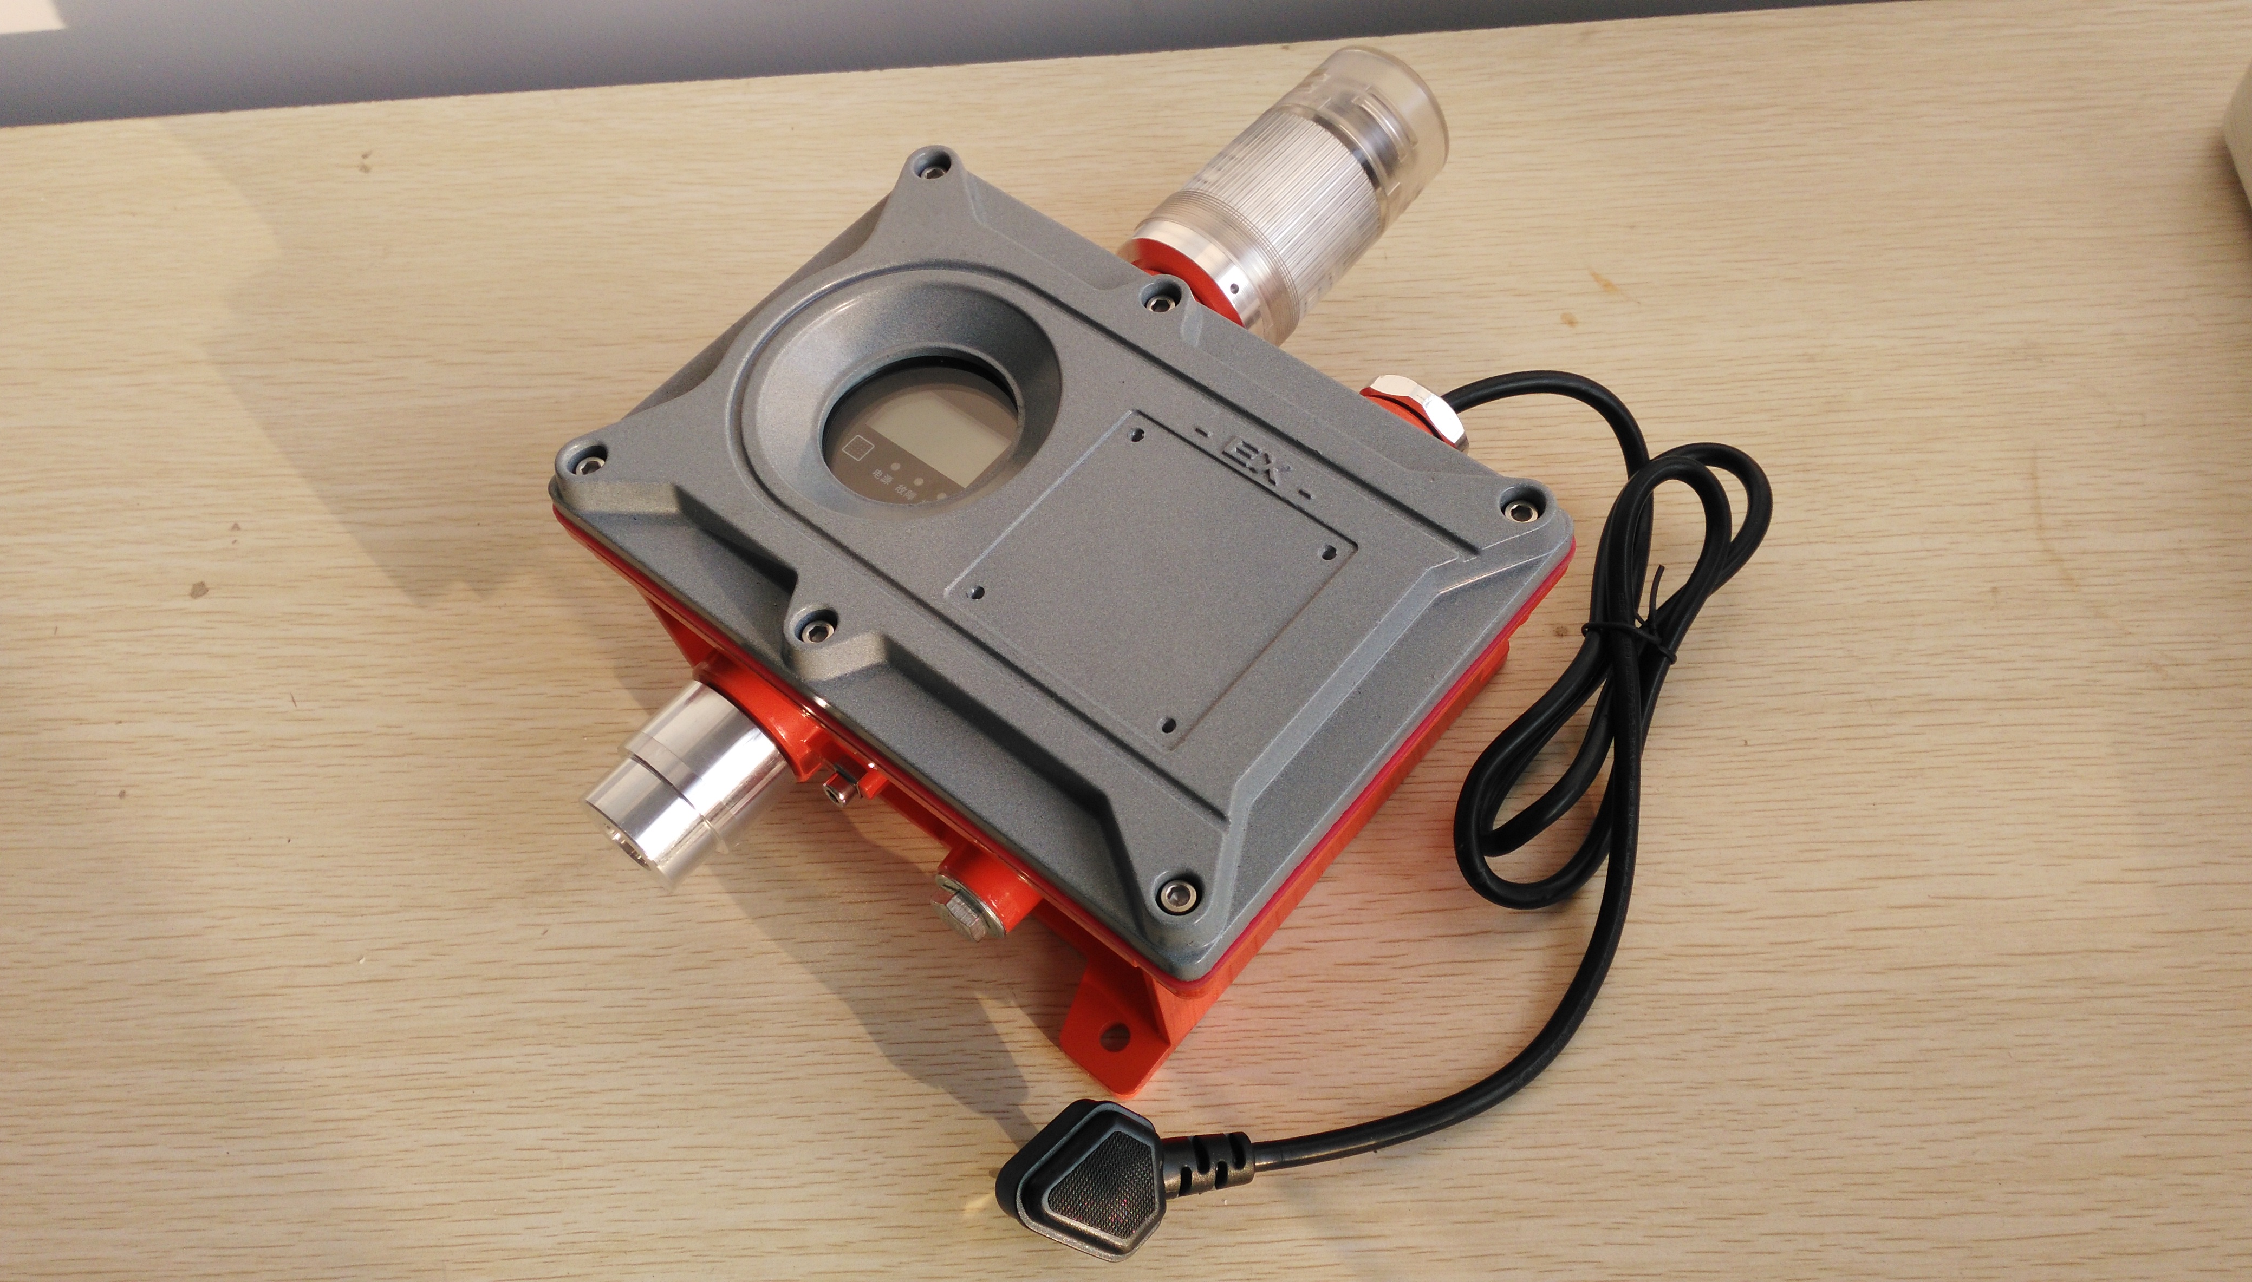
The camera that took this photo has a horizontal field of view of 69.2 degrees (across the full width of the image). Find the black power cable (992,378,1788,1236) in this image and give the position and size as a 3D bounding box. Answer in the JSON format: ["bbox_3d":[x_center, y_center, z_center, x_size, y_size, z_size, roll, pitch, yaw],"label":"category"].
[{"bbox_3d":[0.098,0.045,0.481,0.129,0.047,0.340,26,64,19],"label":"black power cable"}]

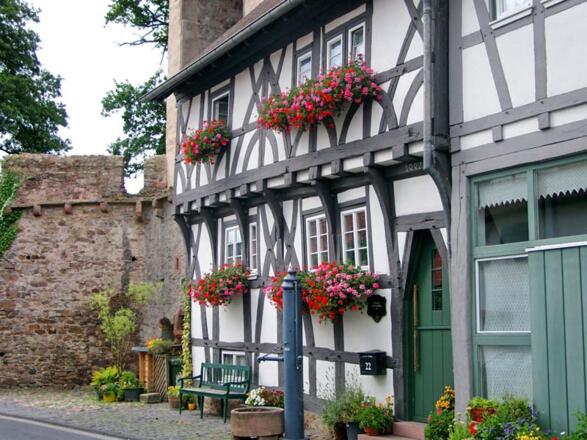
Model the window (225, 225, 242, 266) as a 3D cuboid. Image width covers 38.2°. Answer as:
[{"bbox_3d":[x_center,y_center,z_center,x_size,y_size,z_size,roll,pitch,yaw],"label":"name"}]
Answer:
[{"bbox_3d":[-0.981,0.496,14.711,0.100,0.733,0.652,4,-8,-31],"label":"window"}]

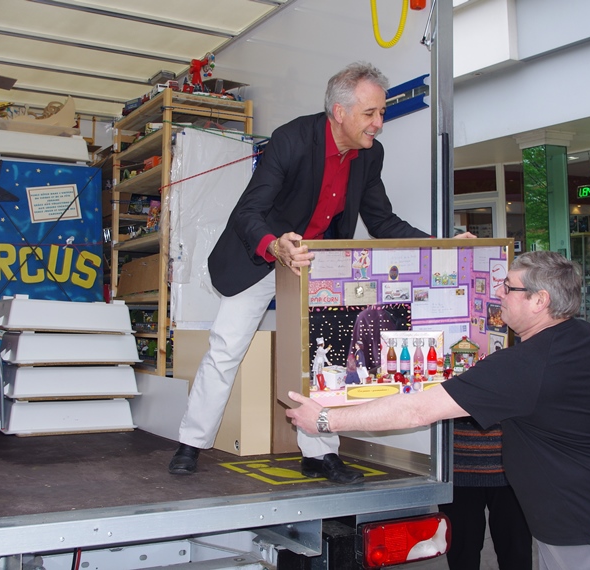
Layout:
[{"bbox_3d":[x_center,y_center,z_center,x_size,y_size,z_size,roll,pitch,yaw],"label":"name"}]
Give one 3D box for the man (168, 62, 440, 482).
[{"bbox_3d":[0.008,-0.004,2.835,0.880,1.430,0.680,-2,-4,45],"label":"man"}]

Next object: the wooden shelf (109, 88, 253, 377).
[{"bbox_3d":[-0.687,-0.104,4.613,0.505,1.790,0.890,2,-3,-29],"label":"wooden shelf"}]

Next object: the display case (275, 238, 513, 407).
[{"bbox_3d":[0.322,0.113,2.608,0.716,0.517,0.262,-2,4,-17],"label":"display case"}]

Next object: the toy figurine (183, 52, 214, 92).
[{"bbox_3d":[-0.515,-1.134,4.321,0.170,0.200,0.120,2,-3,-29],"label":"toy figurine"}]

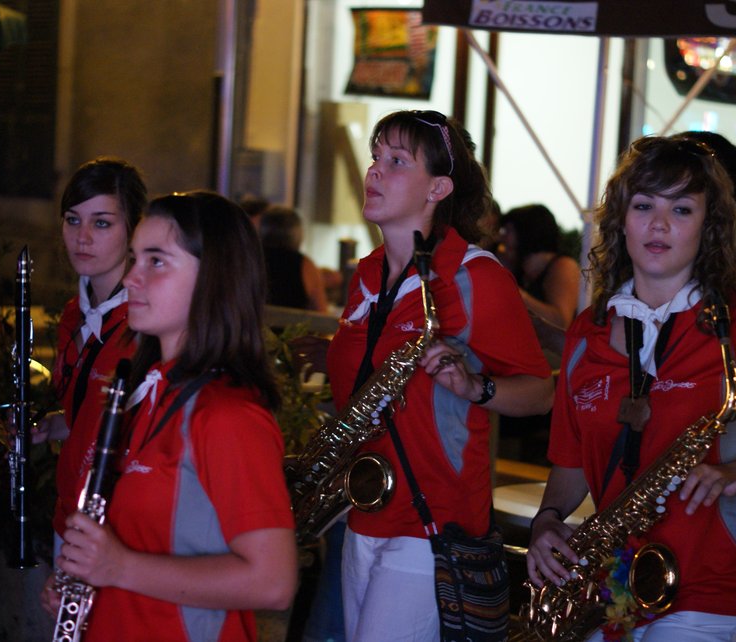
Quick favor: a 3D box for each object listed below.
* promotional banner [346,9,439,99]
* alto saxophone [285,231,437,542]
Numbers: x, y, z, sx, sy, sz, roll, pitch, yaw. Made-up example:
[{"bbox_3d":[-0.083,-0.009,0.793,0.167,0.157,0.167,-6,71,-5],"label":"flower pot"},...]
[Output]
[{"bbox_3d":[0.123,-1.374,10.300,0.460,0.450,0.030,4,6,9],"label":"promotional banner"},{"bbox_3d":[-0.038,0.200,4.150,0.170,0.680,0.350,28,19,-39],"label":"alto saxophone"}]

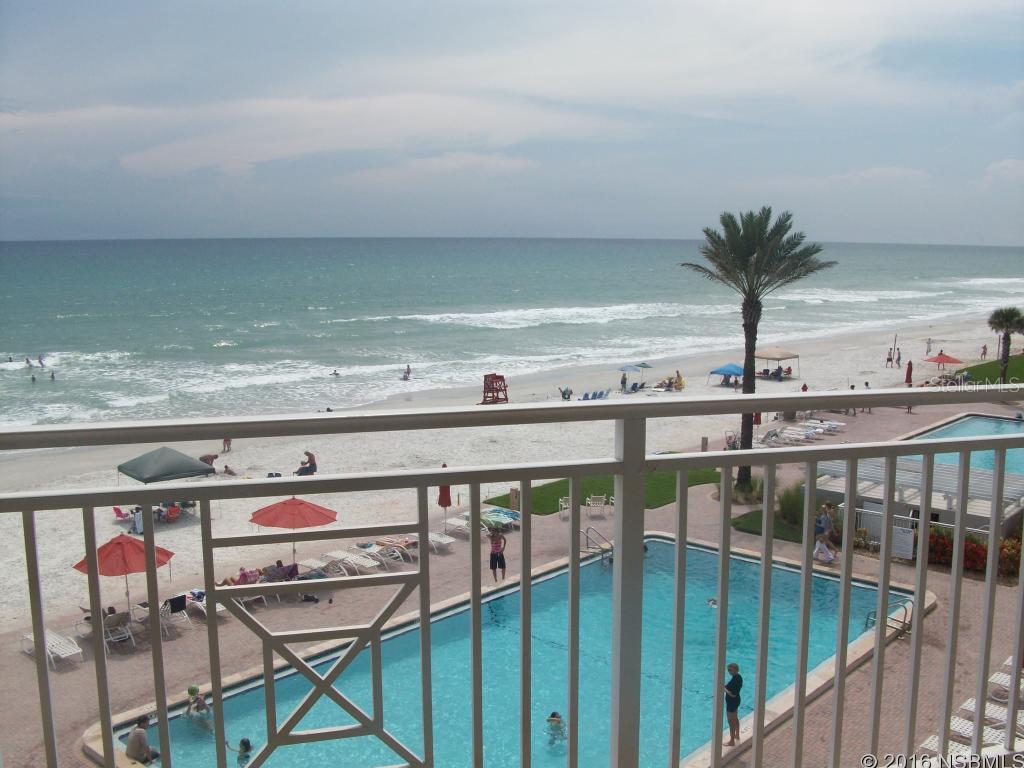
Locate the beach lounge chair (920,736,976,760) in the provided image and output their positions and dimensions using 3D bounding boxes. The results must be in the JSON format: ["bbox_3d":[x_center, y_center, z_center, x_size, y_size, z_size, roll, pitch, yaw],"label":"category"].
[{"bbox_3d":[9.035,7.376,19.552,1.900,0.500,0.660,7,11,38],"label":"beach lounge chair"}]

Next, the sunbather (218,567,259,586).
[{"bbox_3d":[-7.857,5.524,28.711,1.400,0.680,0.550,8,11,42],"label":"sunbather"}]

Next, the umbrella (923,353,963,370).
[{"bbox_3d":[29.769,-0.839,69.197,2.700,2.500,2.700,8,12,44],"label":"umbrella"}]

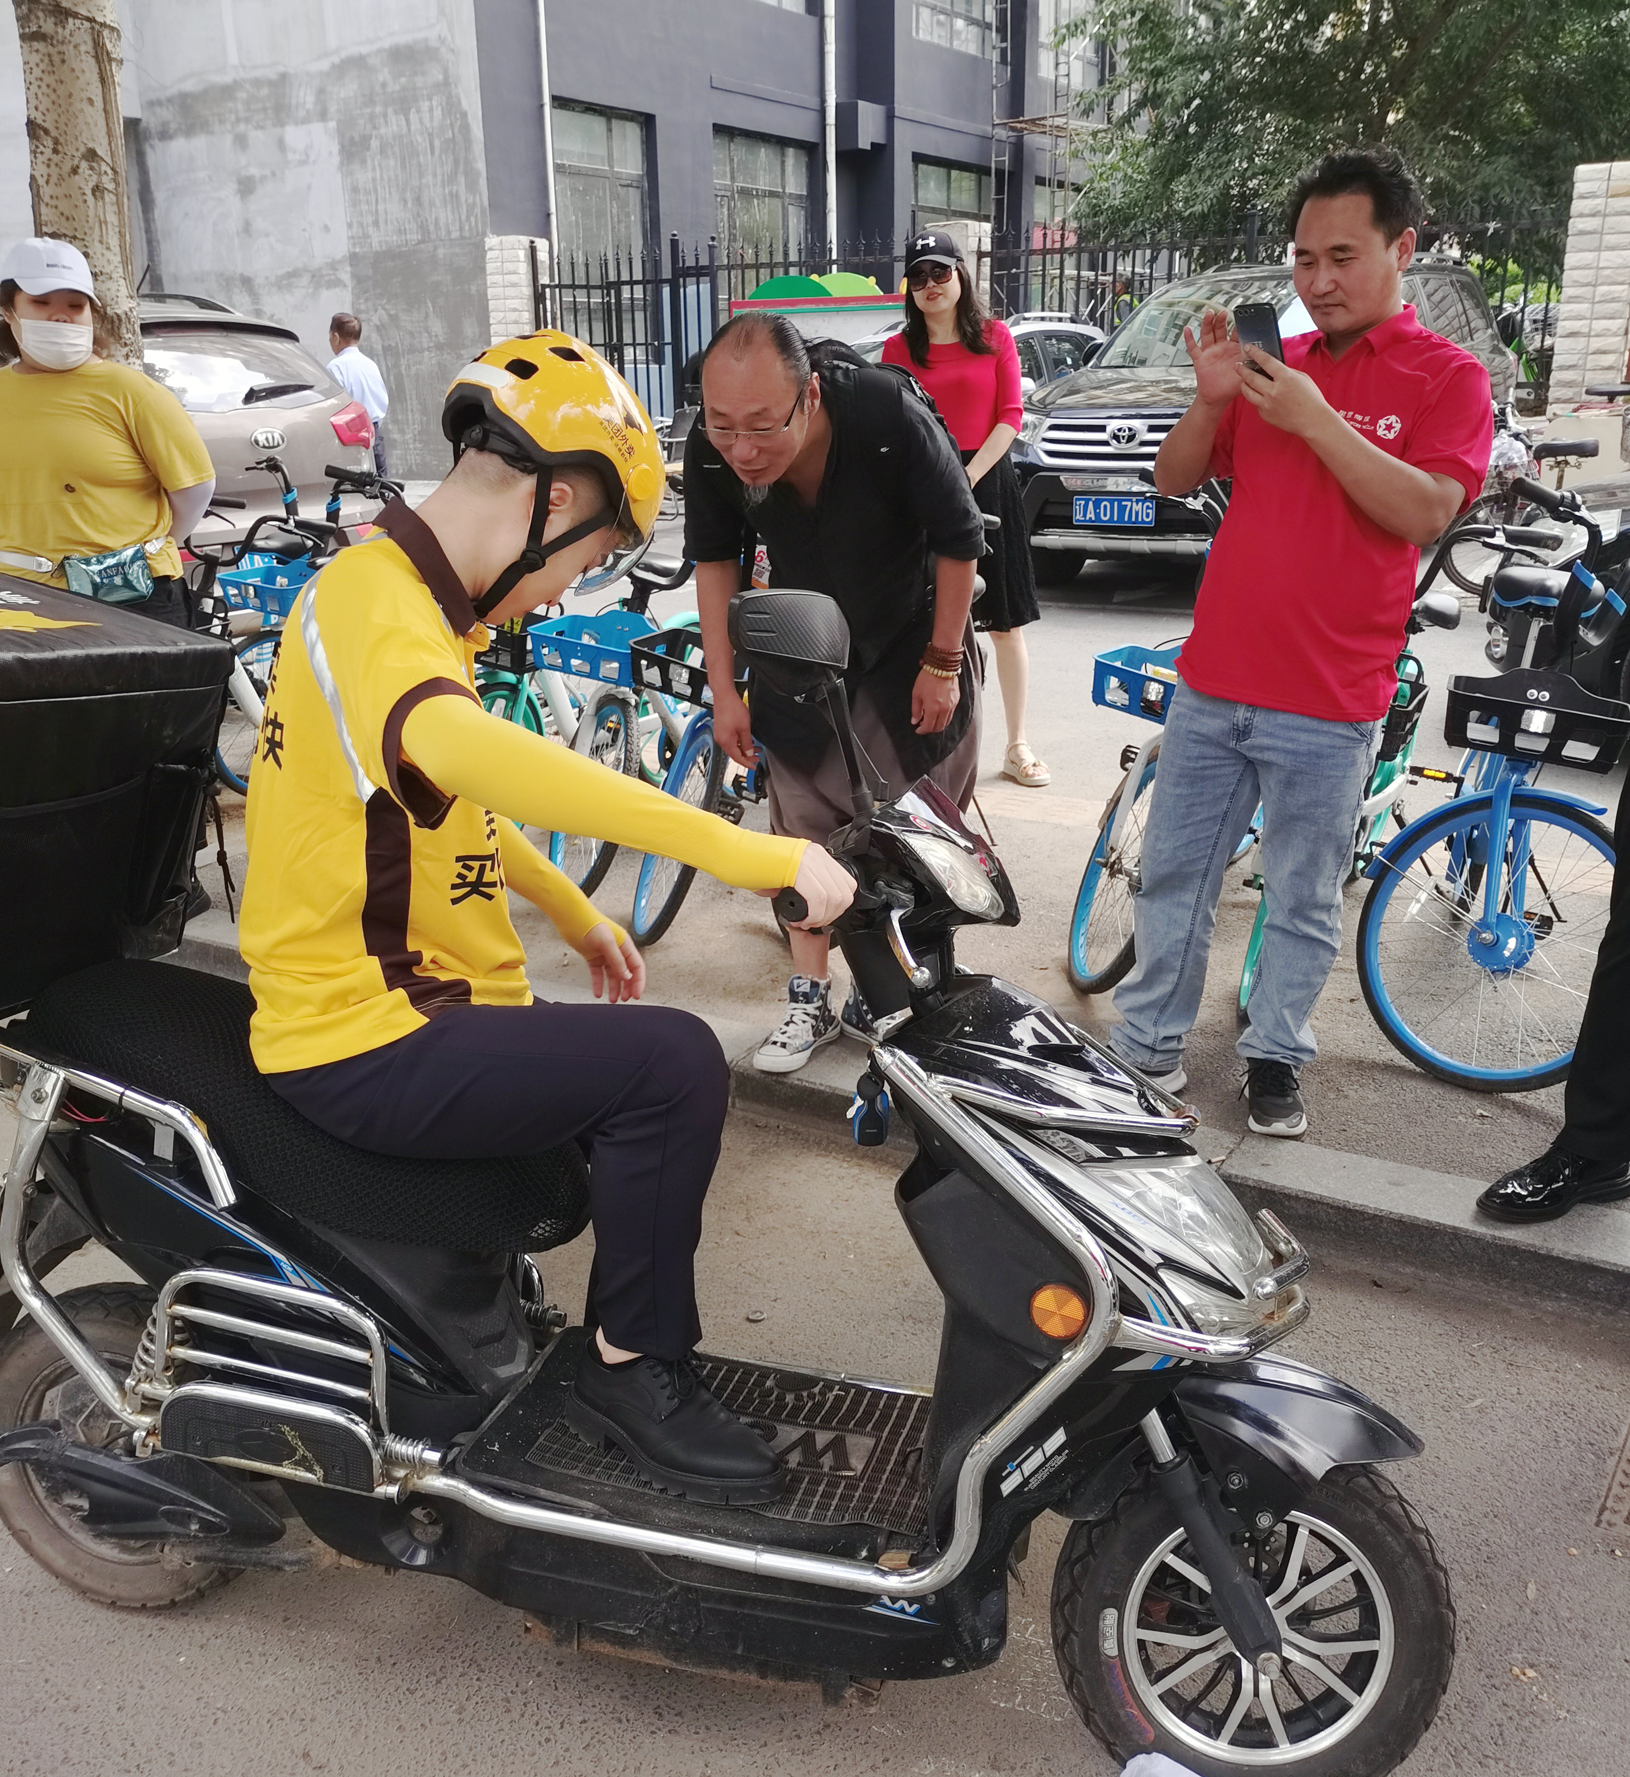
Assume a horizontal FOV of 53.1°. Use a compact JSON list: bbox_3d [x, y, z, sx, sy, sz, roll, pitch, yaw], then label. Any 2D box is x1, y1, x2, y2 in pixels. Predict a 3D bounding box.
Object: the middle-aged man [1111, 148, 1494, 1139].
[{"bbox_3d":[0.849,-0.392,2.850,0.600,1.680,0.500,9,20,28],"label":"middle-aged man"}]

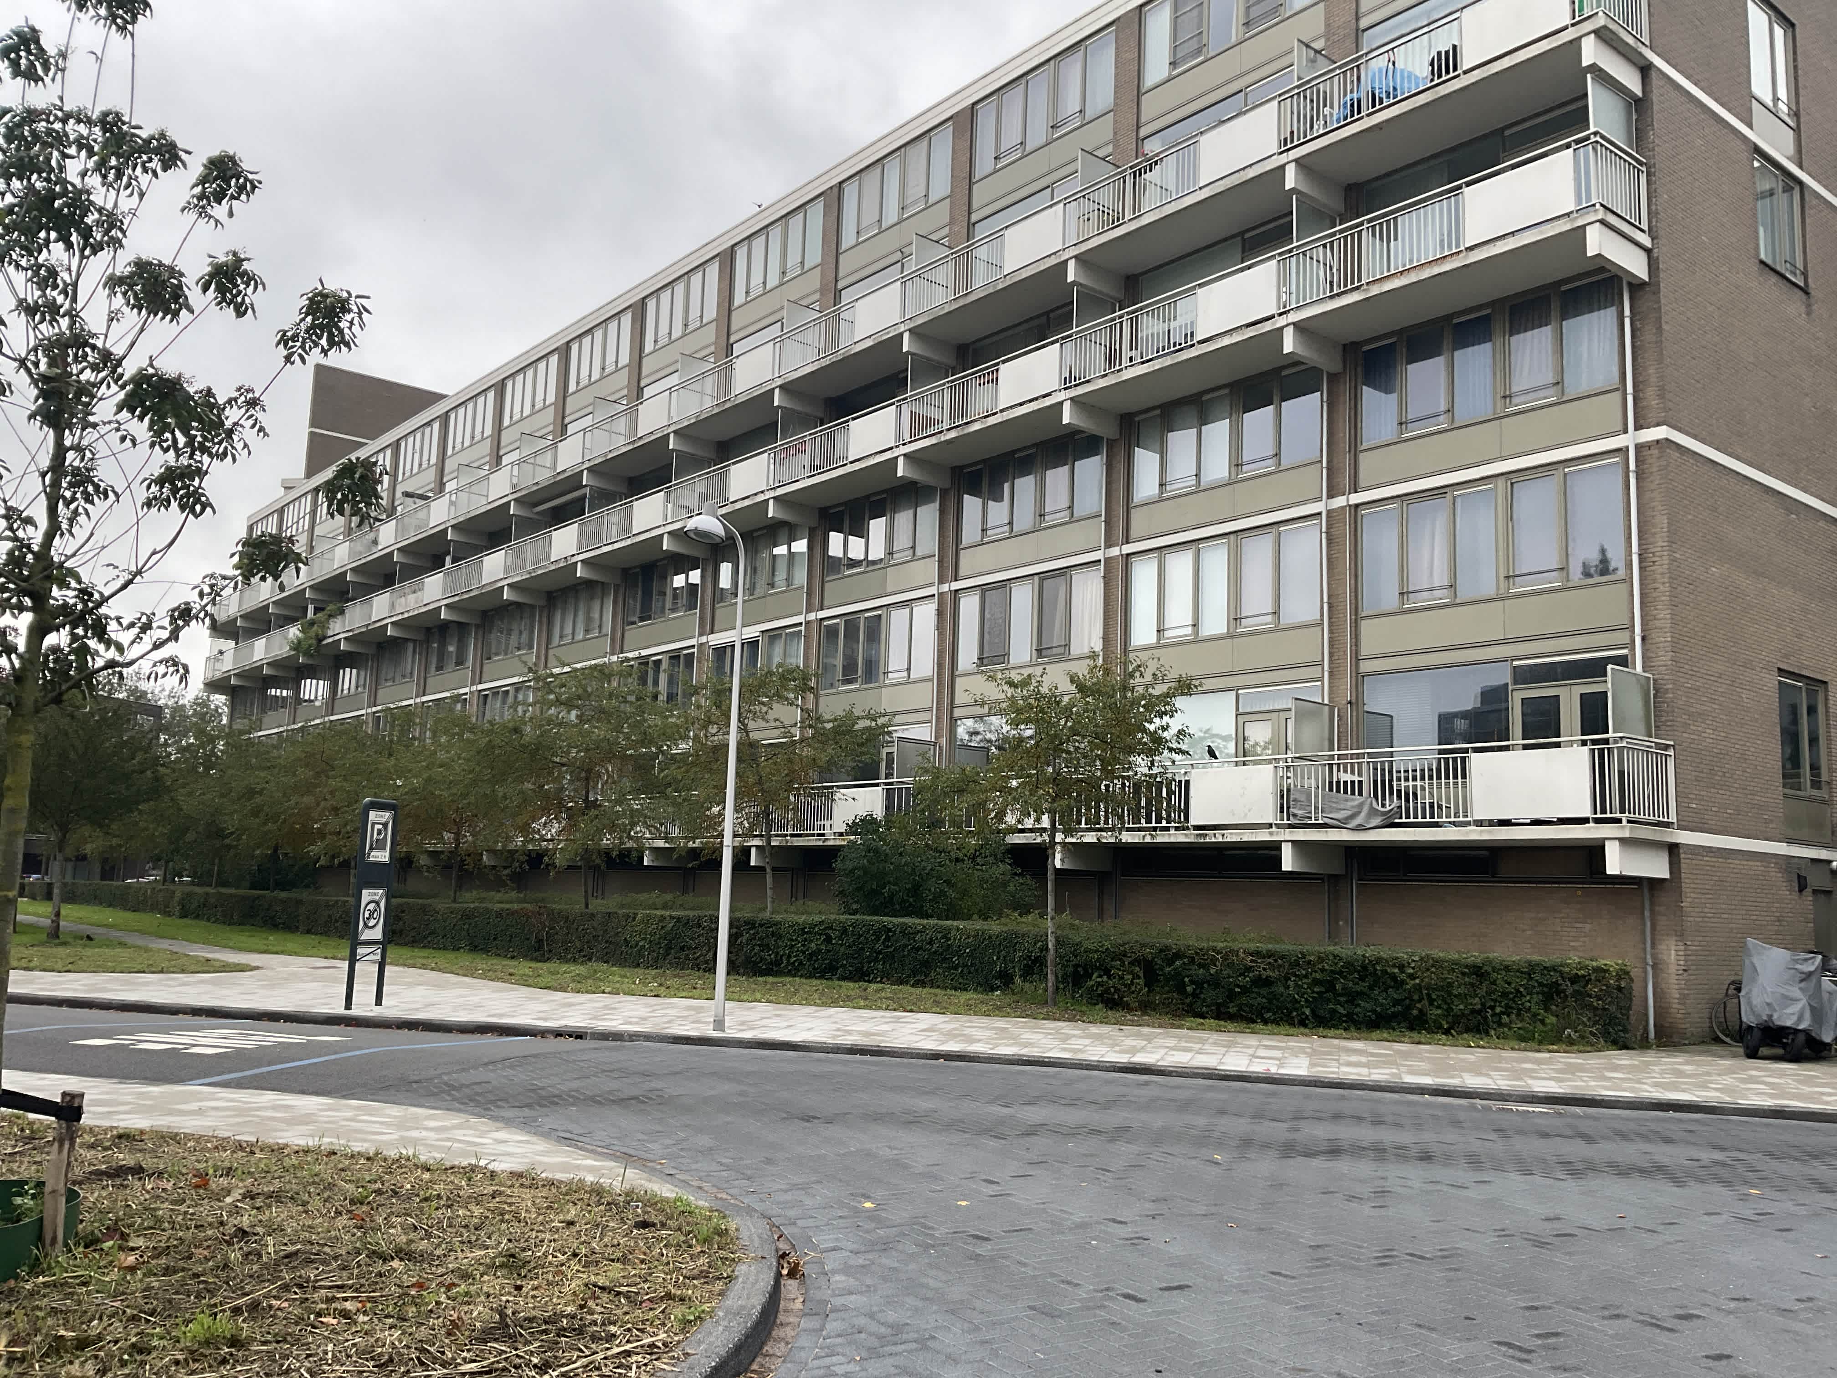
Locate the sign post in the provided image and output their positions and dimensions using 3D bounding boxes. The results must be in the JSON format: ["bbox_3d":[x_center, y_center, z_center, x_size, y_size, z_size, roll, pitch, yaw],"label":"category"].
[{"bbox_3d":[-6.341,2.485,17.891,0.090,2.410,0.520,-1,-9,24],"label":"sign post"}]

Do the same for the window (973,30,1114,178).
[{"bbox_3d":[2.623,-12.248,32.575,0.150,1.710,4.260,9,-10,-38],"label":"window"}]

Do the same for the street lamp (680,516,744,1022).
[{"bbox_3d":[-2.370,0.918,17.480,0.470,5.880,1.050,-3,-9,29],"label":"street lamp"}]

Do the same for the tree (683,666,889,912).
[{"bbox_3d":[-2.546,2.491,29.515,3.750,5.900,3.700,3,-8,-5],"label":"tree"}]

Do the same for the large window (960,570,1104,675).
[{"bbox_3d":[2.169,-1.385,30.850,0.150,1.700,4.160,8,-10,-38],"label":"large window"}]

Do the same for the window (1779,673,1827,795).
[{"bbox_3d":[13.244,0.714,23.070,1.620,1.760,0.150,9,-10,-38],"label":"window"}]

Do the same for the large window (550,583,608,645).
[{"bbox_3d":[-10.585,-2.403,48.115,0.150,1.760,4.300,8,-10,-38],"label":"large window"}]

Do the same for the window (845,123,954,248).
[{"bbox_3d":[-0.587,-12.046,37.190,0.150,1.760,4.300,8,-10,-38],"label":"window"}]

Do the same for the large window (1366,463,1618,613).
[{"bbox_3d":[8.487,-2.204,23.103,0.150,1.700,4.260,9,-10,-38],"label":"large window"}]

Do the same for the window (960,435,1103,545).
[{"bbox_3d":[2.274,-4.060,31.395,0.150,1.690,4.260,9,-10,-38],"label":"window"}]

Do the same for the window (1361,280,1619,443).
[{"bbox_3d":[8.604,-4.929,23.496,0.150,1.690,4.260,9,-10,-38],"label":"window"}]

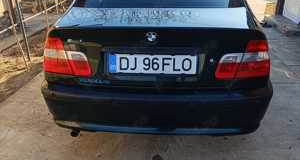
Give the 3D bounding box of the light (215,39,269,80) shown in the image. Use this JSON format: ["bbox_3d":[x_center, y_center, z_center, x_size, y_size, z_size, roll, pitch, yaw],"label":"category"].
[{"bbox_3d":[0.590,-0.143,1.719,0.385,0.230,0.180,-5,25,-9],"label":"light"}]

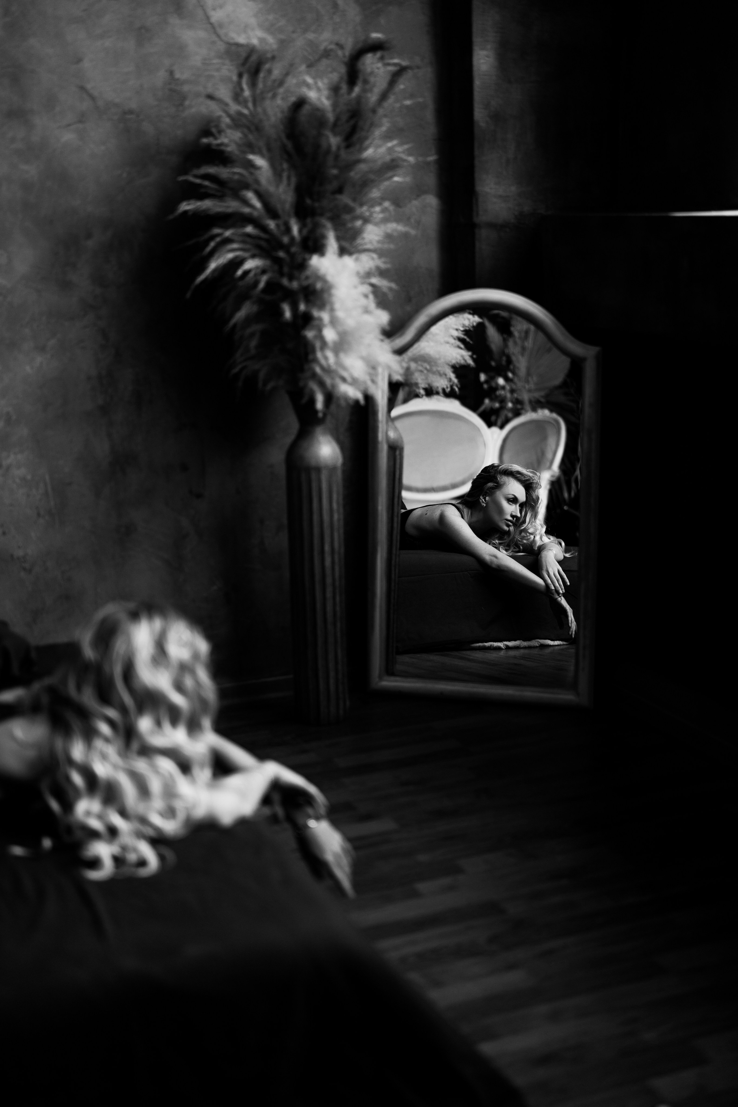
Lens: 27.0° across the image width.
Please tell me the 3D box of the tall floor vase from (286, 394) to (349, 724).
[{"bbox_3d":[-0.129,0.007,3.843,0.146,0.838,0.146,-1,13,0],"label":"tall floor vase"}]

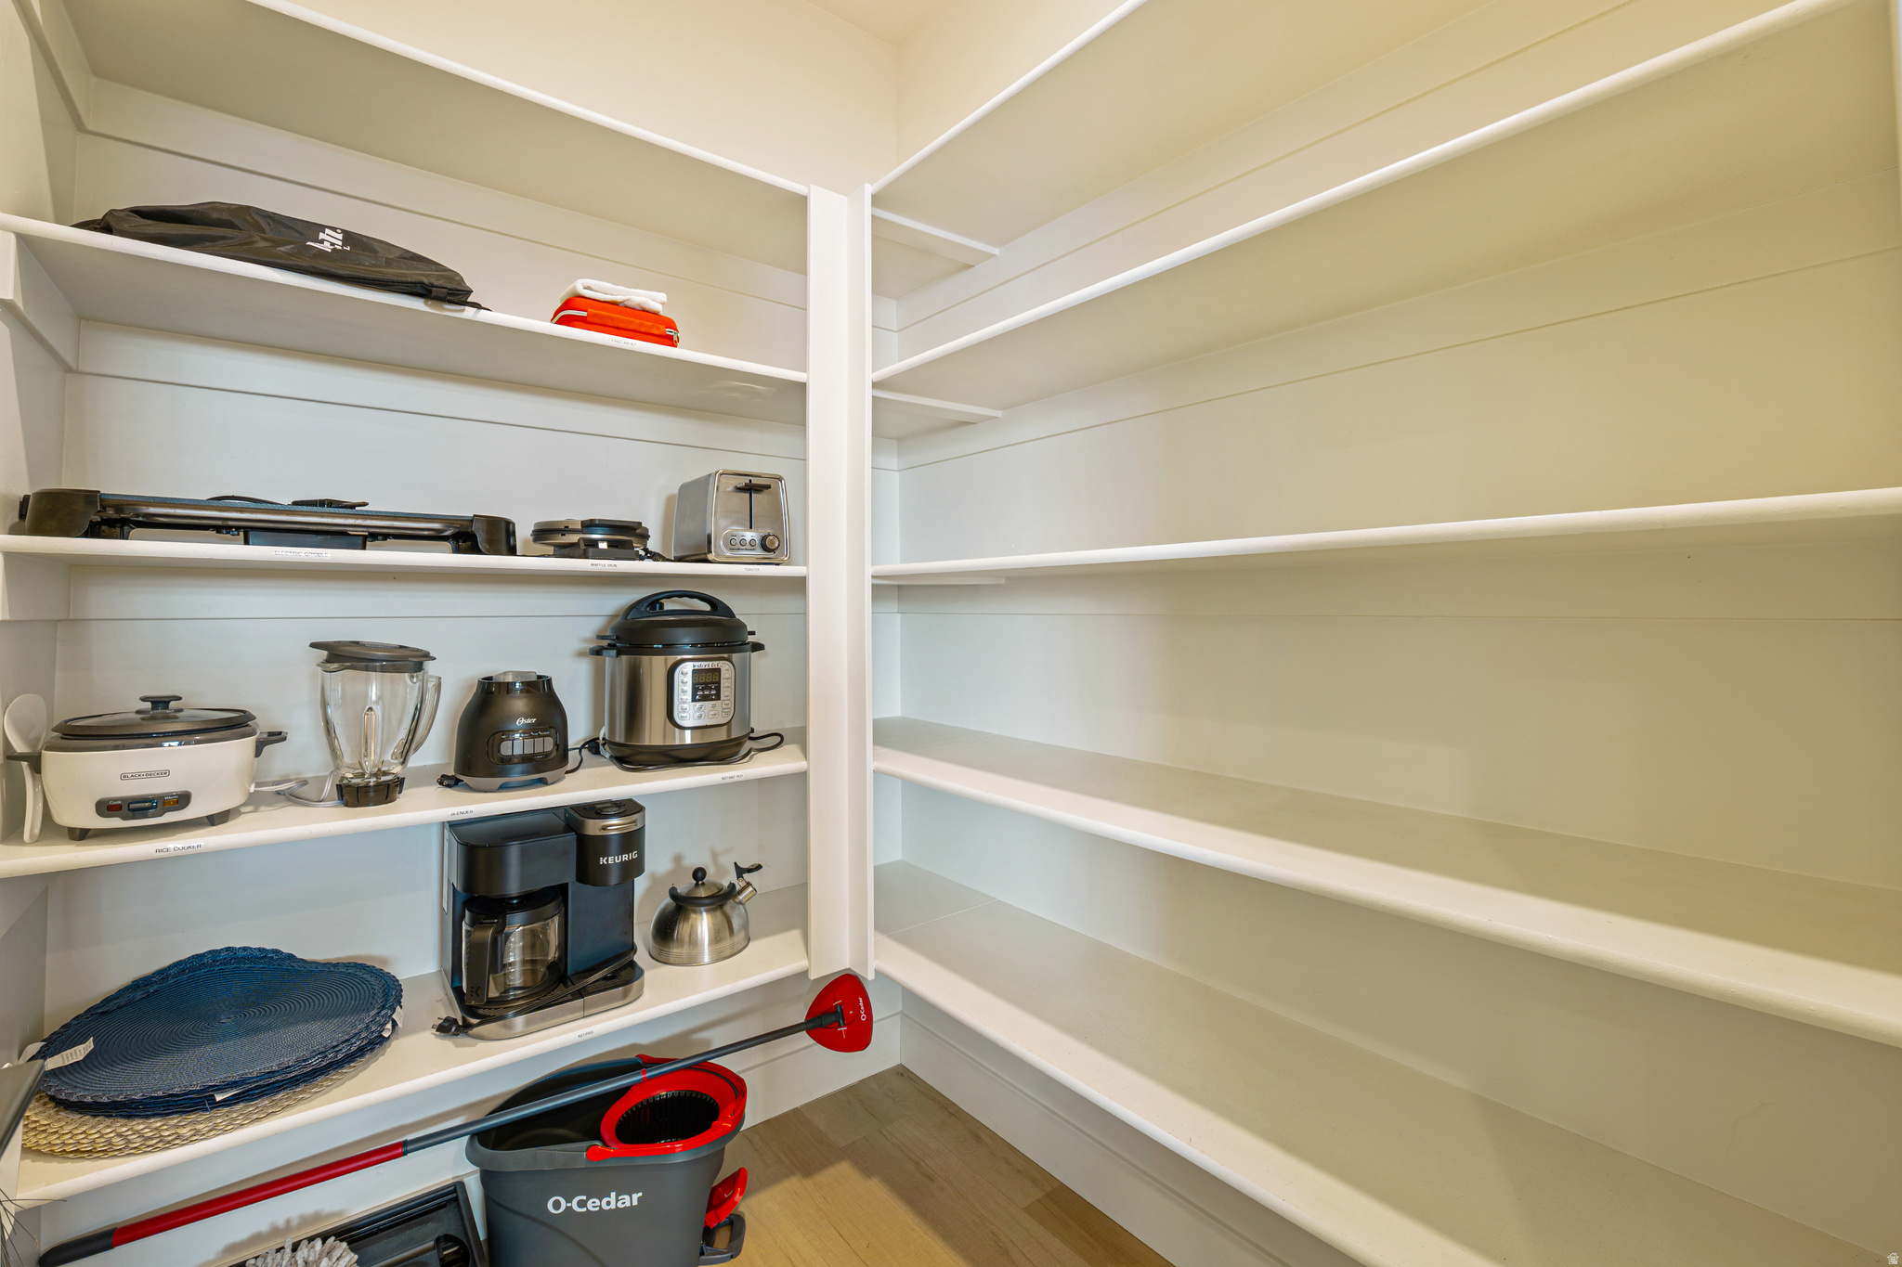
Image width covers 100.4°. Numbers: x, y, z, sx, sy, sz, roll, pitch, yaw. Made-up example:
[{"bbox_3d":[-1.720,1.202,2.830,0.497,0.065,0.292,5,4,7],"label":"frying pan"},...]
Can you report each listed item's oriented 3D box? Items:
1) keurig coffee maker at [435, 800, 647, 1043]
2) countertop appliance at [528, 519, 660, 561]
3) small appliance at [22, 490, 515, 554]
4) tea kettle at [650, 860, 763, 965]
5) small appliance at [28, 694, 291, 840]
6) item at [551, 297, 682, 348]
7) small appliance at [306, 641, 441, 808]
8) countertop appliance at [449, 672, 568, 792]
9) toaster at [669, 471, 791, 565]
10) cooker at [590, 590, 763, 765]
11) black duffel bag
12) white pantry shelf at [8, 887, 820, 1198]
[{"bbox_3d":[-0.741,0.481,1.449,0.293,0.334,0.332,-1,2,-36],"label":"keurig coffee maker"},{"bbox_3d":[-0.645,-0.169,1.440,0.195,0.078,0.235,-1,2,-37],"label":"countertop appliance"},{"bbox_3d":[-0.993,-0.154,1.220,0.535,0.063,0.280,-1,2,-37],"label":"small appliance"},{"bbox_3d":[-0.501,0.559,1.634,0.218,0.165,0.198,0,2,1],"label":"tea kettle"},{"bbox_3d":[-1.108,0.173,1.106,0.280,0.178,0.213,-1,2,-37],"label":"small appliance"},{"bbox_3d":[-0.595,-0.529,1.399,0.186,0.057,0.147,-1,2,-37],"label":"item"},{"bbox_3d":[-0.884,0.134,1.224,0.164,0.248,0.140,-1,2,-37],"label":"small appliance"},{"bbox_3d":[-0.757,0.159,1.360,0.175,0.190,0.175,-1,2,-39],"label":"countertop appliance"},{"bbox_3d":[-0.459,-0.224,1.633,0.154,0.176,0.263,-1,2,-34],"label":"toaster"},{"bbox_3d":[-0.569,0.078,1.657,0.357,0.335,0.315,-1,2,-38],"label":"cooker"},{"bbox_3d":[-0.954,-0.543,1.169,0.434,0.101,0.252,-1,2,-37],"label":"black duffel bag"},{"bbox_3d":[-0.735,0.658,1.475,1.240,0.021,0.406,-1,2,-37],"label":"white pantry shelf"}]

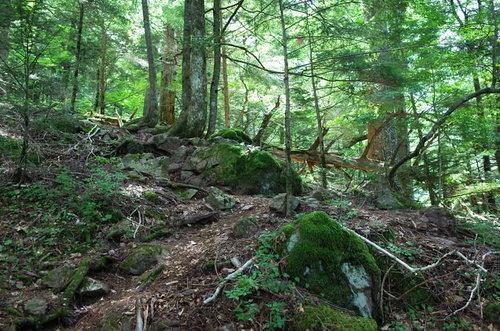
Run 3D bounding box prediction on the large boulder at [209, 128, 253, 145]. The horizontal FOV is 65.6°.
[{"bbox_3d":[-0.417,-0.620,8.300,0.930,0.360,0.700,0,-2,0],"label":"large boulder"}]

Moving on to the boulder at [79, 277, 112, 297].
[{"bbox_3d":[-1.262,0.982,3.150,0.260,0.160,0.220,0,-2,0],"label":"boulder"}]

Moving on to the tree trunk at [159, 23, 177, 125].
[{"bbox_3d":[-2.345,-2.640,11.030,0.440,2.950,0.440,0,-7,0],"label":"tree trunk"}]

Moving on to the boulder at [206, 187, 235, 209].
[{"bbox_3d":[-0.441,0.493,5.800,0.420,0.360,0.360,0,-2,0],"label":"boulder"}]

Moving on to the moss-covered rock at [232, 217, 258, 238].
[{"bbox_3d":[-0.058,0.799,5.000,0.330,0.270,0.290,0,0,0],"label":"moss-covered rock"}]

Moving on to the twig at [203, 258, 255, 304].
[{"bbox_3d":[-0.199,1.076,3.600,0.120,0.180,0.900,0,0,25],"label":"twig"}]

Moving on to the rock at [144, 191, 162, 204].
[{"bbox_3d":[-1.517,0.503,6.100,0.280,0.200,0.250,0,0,0],"label":"rock"}]

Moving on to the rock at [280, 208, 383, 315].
[{"bbox_3d":[0.645,0.804,3.150,0.800,0.860,0.700,0,-2,0],"label":"rock"}]

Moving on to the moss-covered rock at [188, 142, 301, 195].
[{"bbox_3d":[-0.103,0.075,7.300,2.100,1.000,1.500,0,-2,0],"label":"moss-covered rock"}]

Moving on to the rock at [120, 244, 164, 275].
[{"bbox_3d":[-1.094,0.962,3.950,0.440,0.280,0.380,0,0,-11],"label":"rock"}]

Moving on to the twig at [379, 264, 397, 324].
[{"bbox_3d":[0.975,0.900,2.750,0.120,0.430,0.120,0,-2,0],"label":"twig"}]

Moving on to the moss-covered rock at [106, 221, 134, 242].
[{"bbox_3d":[-1.469,0.748,4.400,0.310,0.240,0.260,0,-2,0],"label":"moss-covered rock"}]

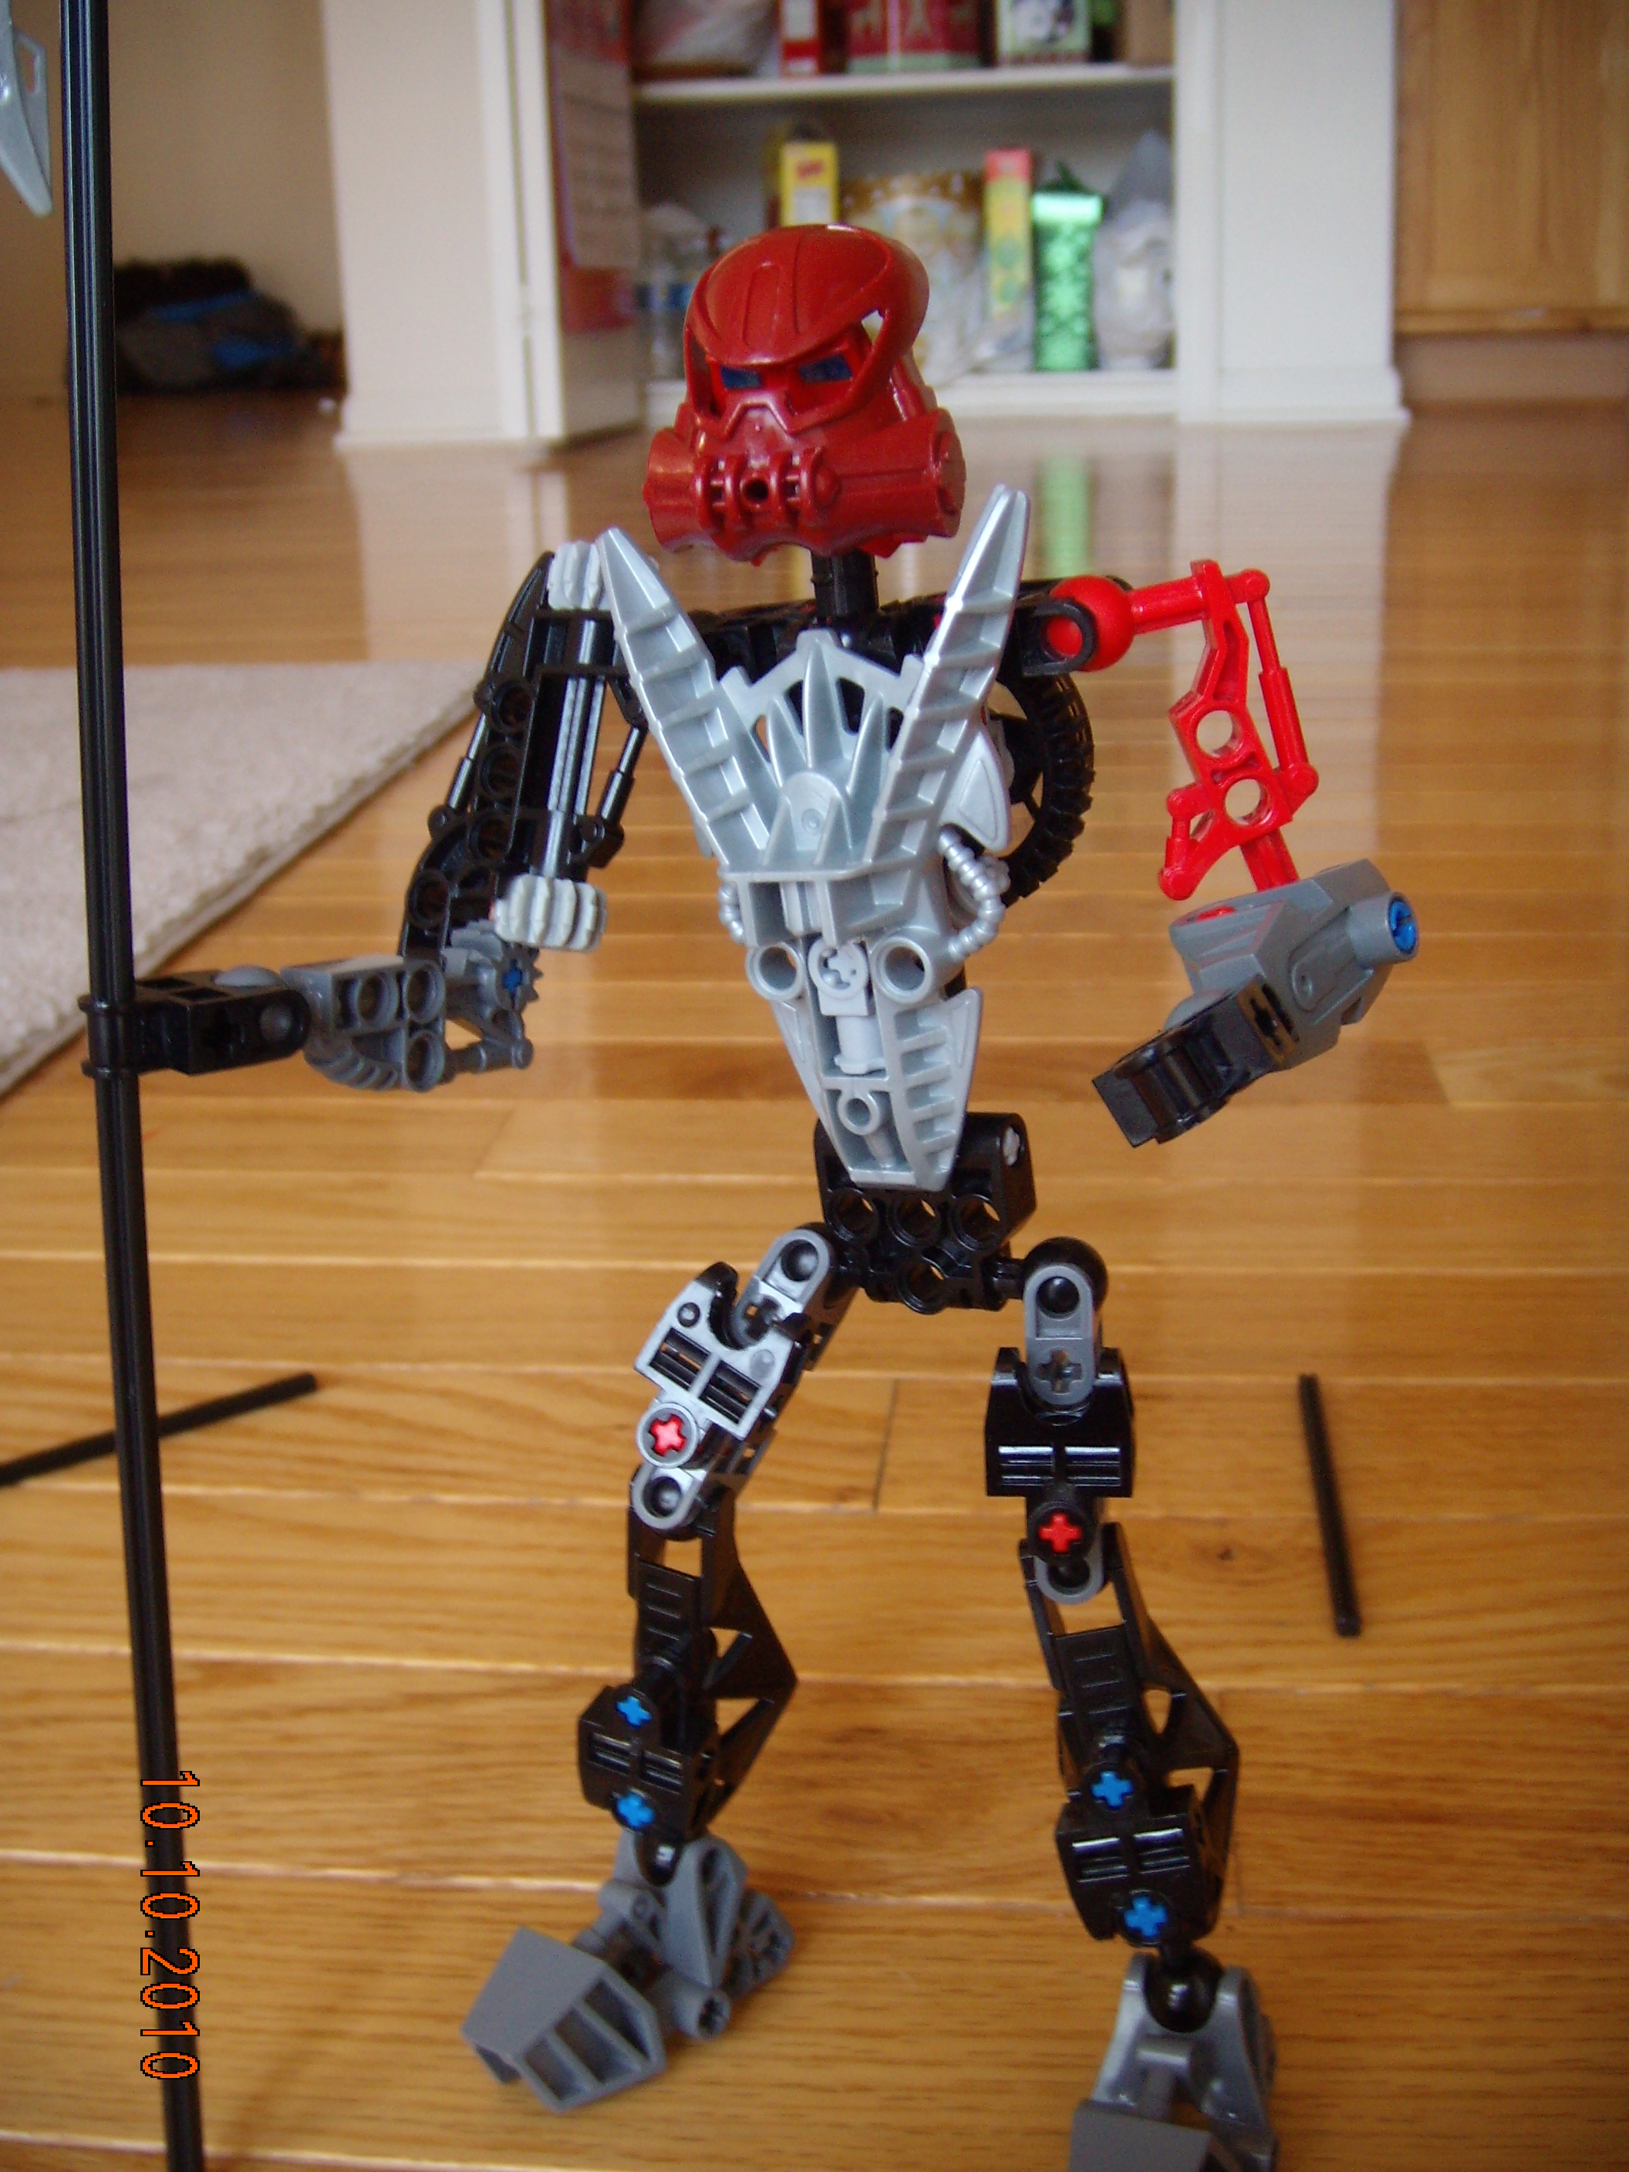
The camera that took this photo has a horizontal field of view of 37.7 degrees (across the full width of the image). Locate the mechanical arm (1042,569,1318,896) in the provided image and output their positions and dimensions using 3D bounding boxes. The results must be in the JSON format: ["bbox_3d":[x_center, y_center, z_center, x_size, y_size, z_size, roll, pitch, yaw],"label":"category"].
[{"bbox_3d":[0.039,-0.037,0.252,0.029,0.038,0.018,3,20,14],"label":"mechanical arm"}]

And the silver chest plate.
[{"bbox_3d":[0.005,-0.024,0.265,0.048,0.079,0.028,0,18,21],"label":"silver chest plate"}]

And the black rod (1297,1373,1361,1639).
[{"bbox_3d":[0.095,0.075,0.442,0.005,0.005,0.096,0,19,7],"label":"black rod"}]

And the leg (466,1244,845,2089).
[{"bbox_3d":[-0.018,0.074,0.300,0.030,0.109,0.052,14,24,38],"label":"leg"}]

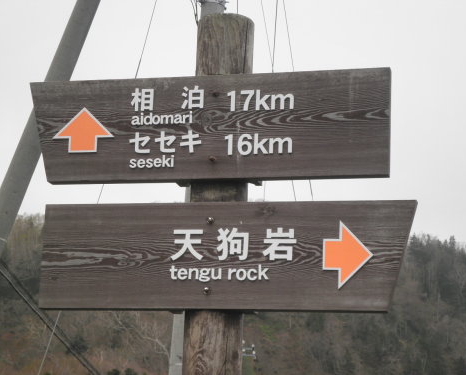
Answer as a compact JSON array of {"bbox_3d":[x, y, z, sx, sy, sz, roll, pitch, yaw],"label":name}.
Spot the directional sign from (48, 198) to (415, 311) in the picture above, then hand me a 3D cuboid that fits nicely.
[{"bbox_3d":[-0.021,0.181,3.265,0.996,0.282,0.038,-1,-14,14],"label":"directional sign"}]

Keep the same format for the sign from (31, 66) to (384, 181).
[{"bbox_3d":[-0.080,-0.157,3.360,1.000,0.287,0.038,-1,-14,14],"label":"sign"}]

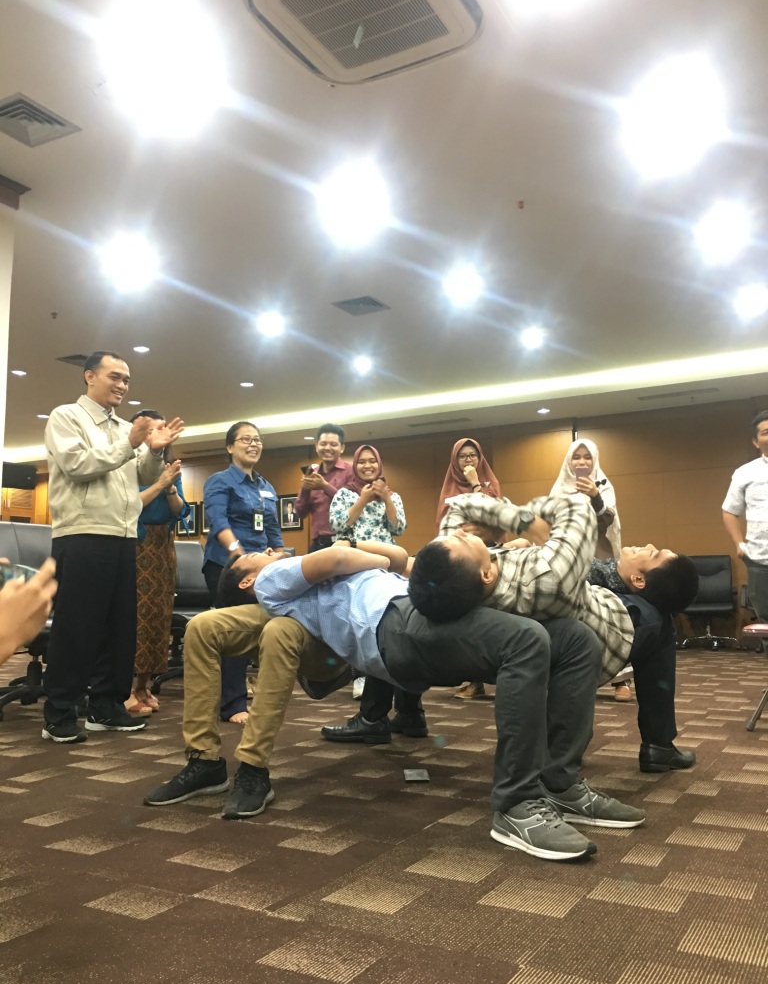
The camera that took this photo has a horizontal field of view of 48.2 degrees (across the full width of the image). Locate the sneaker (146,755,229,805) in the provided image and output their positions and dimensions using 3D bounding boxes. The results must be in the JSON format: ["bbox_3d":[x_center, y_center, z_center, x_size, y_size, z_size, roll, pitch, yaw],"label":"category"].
[{"bbox_3d":[-0.583,0.845,2.536,0.108,0.115,0.295,-6,-9,40],"label":"sneaker"}]

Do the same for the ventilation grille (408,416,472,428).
[{"bbox_3d":[0.669,-0.817,10.153,0.800,0.040,0.170,-4,-7,29],"label":"ventilation grille"}]

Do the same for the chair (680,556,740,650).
[{"bbox_3d":[3.395,1.151,9.004,0.660,0.970,0.650,-4,-7,24],"label":"chair"}]

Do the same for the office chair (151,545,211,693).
[{"bbox_3d":[-1.321,0.788,5.529,0.640,0.950,0.640,2,-7,-18],"label":"office chair"}]

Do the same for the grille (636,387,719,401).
[{"bbox_3d":[3.130,-1.040,9.121,0.800,0.030,0.180,-4,-8,29],"label":"grille"}]

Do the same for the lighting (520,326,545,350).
[{"bbox_3d":[1.266,-1.309,7.315,0.170,0.060,0.170,-4,-7,29],"label":"lighting"}]

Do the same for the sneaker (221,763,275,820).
[{"bbox_3d":[-0.399,0.866,2.513,0.105,0.115,0.280,-3,-7,17],"label":"sneaker"}]

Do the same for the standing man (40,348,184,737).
[{"bbox_3d":[-1.202,0.203,3.883,0.530,1.720,0.540,-3,-7,18],"label":"standing man"}]

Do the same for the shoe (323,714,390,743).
[{"bbox_3d":[-0.111,0.952,3.490,0.303,0.120,0.107,-3,-7,20],"label":"shoe"}]

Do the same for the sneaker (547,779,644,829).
[{"bbox_3d":[0.558,0.836,2.339,0.285,0.115,0.105,-4,-7,28],"label":"sneaker"}]

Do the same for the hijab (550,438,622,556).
[{"bbox_3d":[1.199,0.052,5.050,0.420,0.720,0.340,-2,-7,11],"label":"hijab"}]

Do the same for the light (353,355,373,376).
[{"bbox_3d":[-0.204,-1.200,8.137,0.170,0.060,0.170,-4,-7,29],"label":"light"}]

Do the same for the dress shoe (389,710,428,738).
[{"bbox_3d":[0.045,0.968,3.615,0.300,0.115,0.105,-3,-7,18],"label":"dress shoe"}]

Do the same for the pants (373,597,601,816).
[{"bbox_3d":[0.292,0.572,2.380,0.580,0.550,0.430,-6,-8,38],"label":"pants"}]

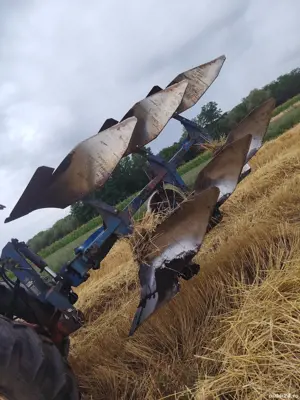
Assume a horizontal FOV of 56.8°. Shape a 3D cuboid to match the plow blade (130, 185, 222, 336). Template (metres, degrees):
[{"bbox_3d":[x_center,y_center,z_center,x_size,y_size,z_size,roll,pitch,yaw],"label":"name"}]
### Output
[{"bbox_3d":[0.135,0.516,2.366,1.438,0.408,0.298,-60,-2,4],"label":"plow blade"}]

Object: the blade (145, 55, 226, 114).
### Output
[{"bbox_3d":[0.372,-1.333,3.486,1.378,0.403,0.298,-37,0,5],"label":"blade"}]

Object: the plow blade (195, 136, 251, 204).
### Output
[{"bbox_3d":[0.661,-0.081,2.916,1.378,0.408,0.298,-60,-2,4],"label":"plow blade"}]

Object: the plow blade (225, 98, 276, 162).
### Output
[{"bbox_3d":[1.162,-0.635,3.470,1.378,0.408,0.298,-60,-2,4],"label":"plow blade"}]

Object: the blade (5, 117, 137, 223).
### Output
[{"bbox_3d":[-0.670,-0.194,2.382,1.438,0.403,0.298,-37,0,5],"label":"blade"}]

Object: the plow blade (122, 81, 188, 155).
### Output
[{"bbox_3d":[-0.129,-0.778,2.932,1.378,0.403,0.298,-37,0,5],"label":"plow blade"}]

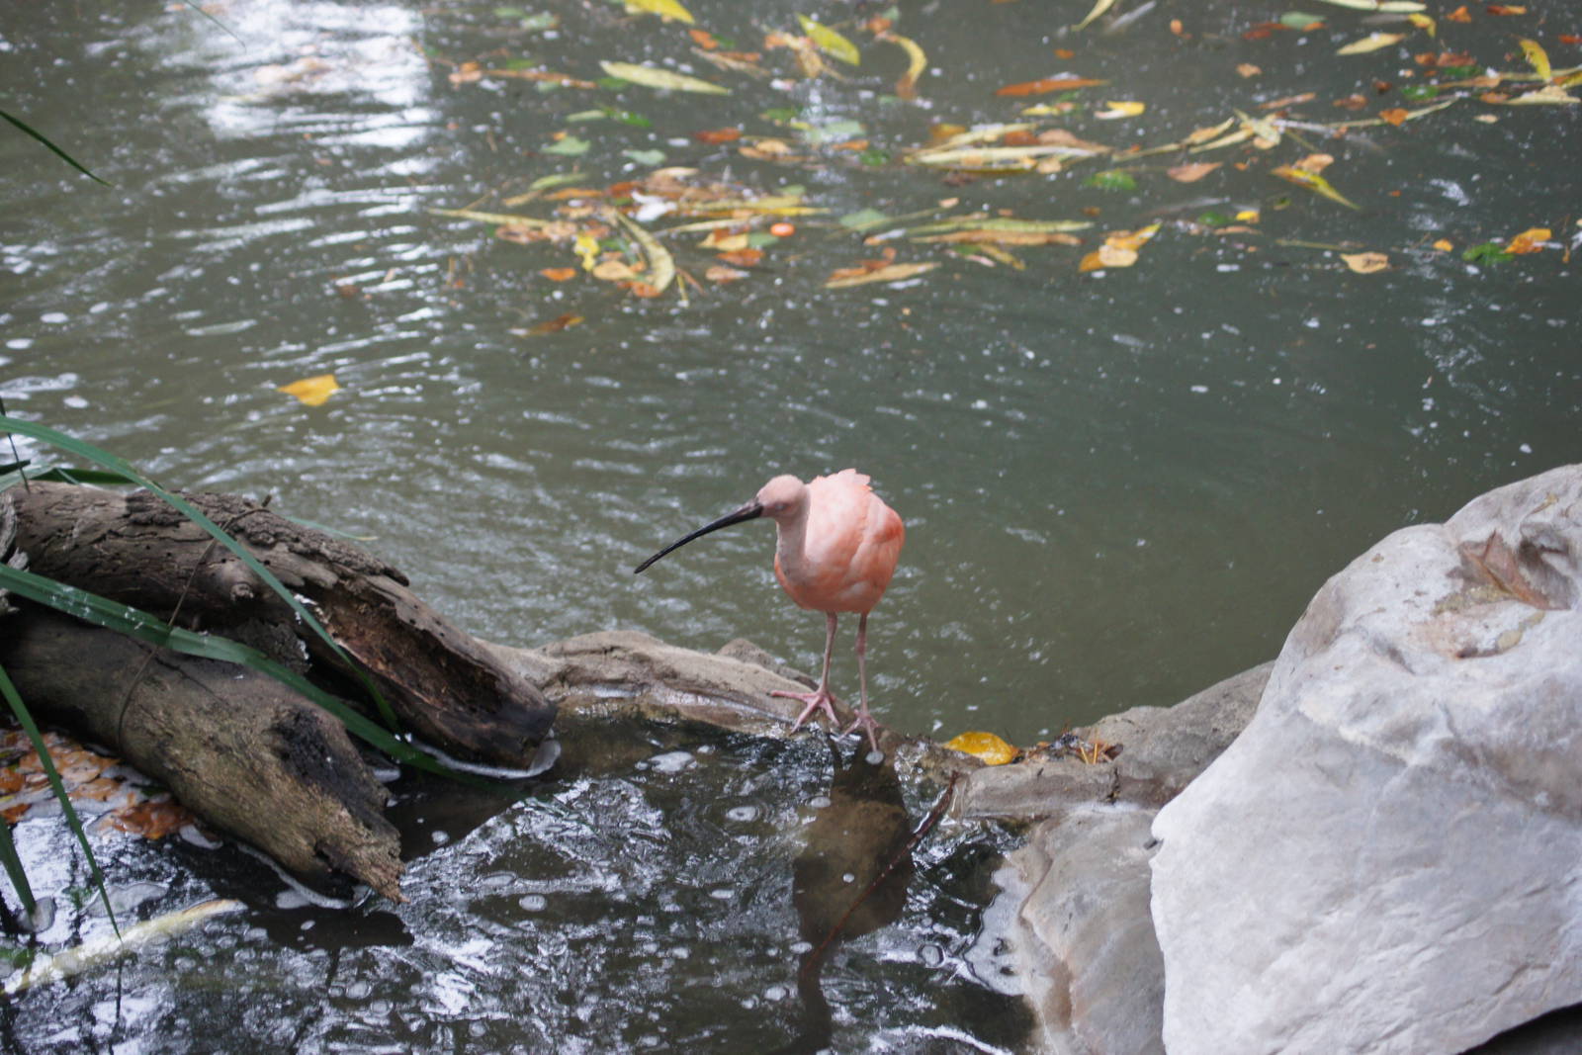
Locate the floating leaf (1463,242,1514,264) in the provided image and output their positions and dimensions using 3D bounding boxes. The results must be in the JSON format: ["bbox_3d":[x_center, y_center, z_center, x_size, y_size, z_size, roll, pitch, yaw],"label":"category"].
[{"bbox_3d":[0.924,-0.359,4.748,0.054,0.008,0.066,18,34,29],"label":"floating leaf"}]

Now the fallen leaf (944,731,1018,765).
[{"bbox_3d":[0.197,0.225,3.693,0.071,0.018,0.045,10,31,17],"label":"fallen leaf"}]

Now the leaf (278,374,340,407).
[{"bbox_3d":[-0.589,-0.168,4.409,0.075,0.008,0.086,1,30,2],"label":"leaf"}]

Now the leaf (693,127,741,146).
[{"bbox_3d":[-0.098,-0.565,5.169,0.068,0.013,0.052,-9,27,-18],"label":"leaf"}]

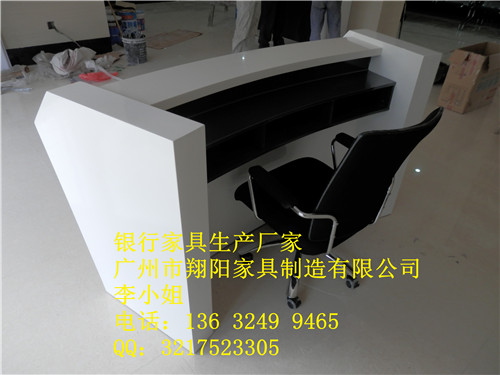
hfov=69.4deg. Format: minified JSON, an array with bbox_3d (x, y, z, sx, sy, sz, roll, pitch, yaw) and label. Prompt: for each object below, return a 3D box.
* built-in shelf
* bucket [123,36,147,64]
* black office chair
[{"bbox_3d":[0.178,-0.360,1.621,1.390,0.245,0.308,-25,43,-33],"label":"built-in shelf"},{"bbox_3d":[-1.461,-1.760,4.634,0.285,0.324,0.285,2,35,-1],"label":"bucket"},{"bbox_3d":[0.322,0.044,1.645,0.610,0.965,0.637,-22,42,-31],"label":"black office chair"}]

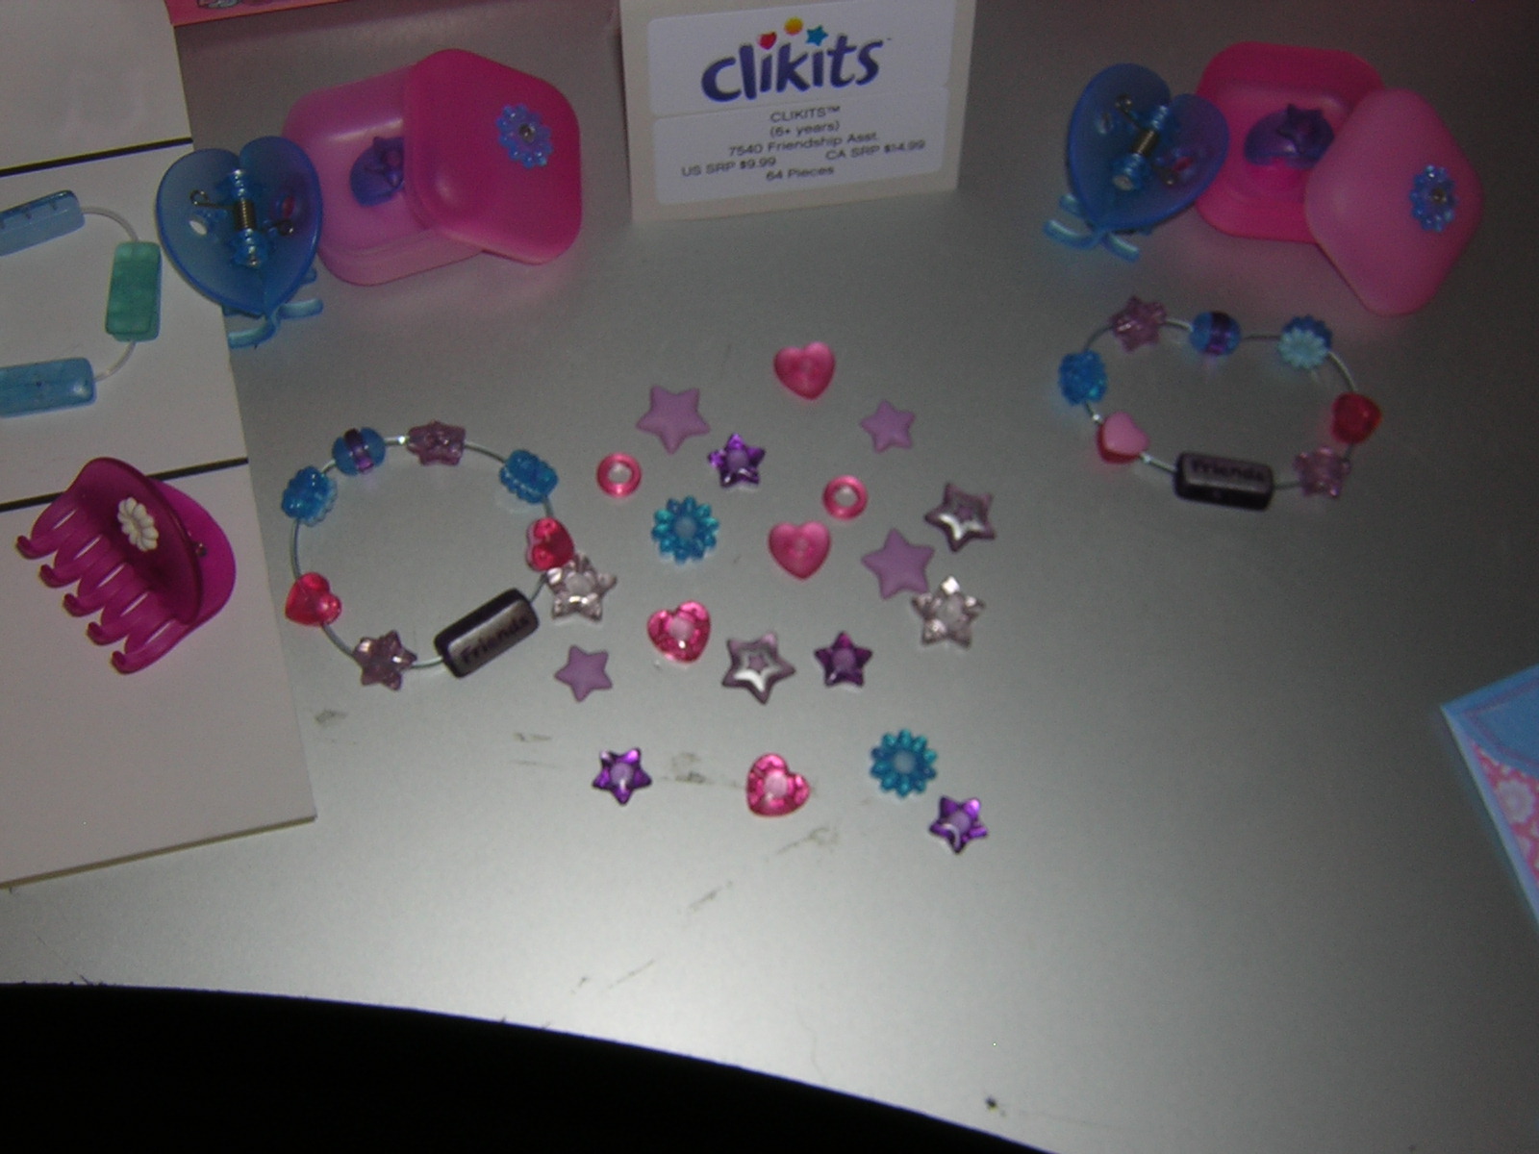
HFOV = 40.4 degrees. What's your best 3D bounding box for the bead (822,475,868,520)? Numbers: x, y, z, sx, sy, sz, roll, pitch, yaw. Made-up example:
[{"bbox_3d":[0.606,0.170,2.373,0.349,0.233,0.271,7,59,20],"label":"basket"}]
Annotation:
[{"bbox_3d":[0.018,-0.018,0.480,0.010,0.004,0.010,1,76,-3],"label":"bead"}]

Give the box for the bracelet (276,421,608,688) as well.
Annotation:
[{"bbox_3d":[-0.072,-0.005,0.462,0.070,0.012,0.056,0,76,-2],"label":"bracelet"}]

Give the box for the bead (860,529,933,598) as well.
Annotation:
[{"bbox_3d":[0.029,-0.003,0.468,0.016,0.004,0.015,-9,77,-4],"label":"bead"}]

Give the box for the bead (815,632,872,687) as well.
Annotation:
[{"bbox_3d":[0.017,0.018,0.462,0.013,0.005,0.012,1,76,-2],"label":"bead"}]

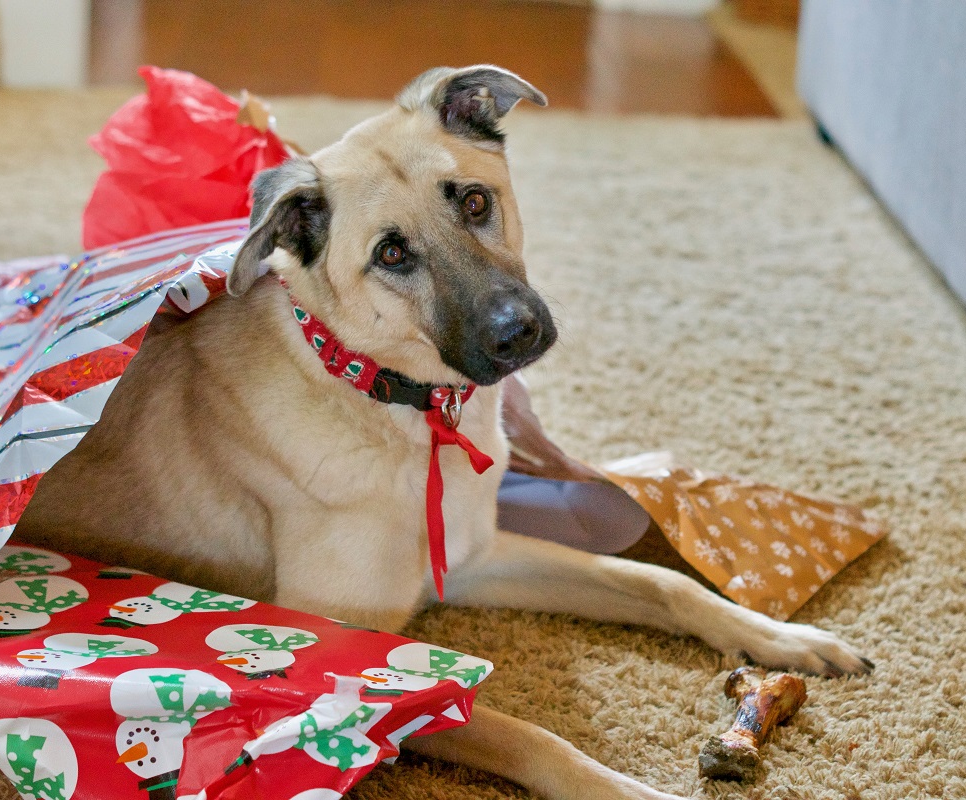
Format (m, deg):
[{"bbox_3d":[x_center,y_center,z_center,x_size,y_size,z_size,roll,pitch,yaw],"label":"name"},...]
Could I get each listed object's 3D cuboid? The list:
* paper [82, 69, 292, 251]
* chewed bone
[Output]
[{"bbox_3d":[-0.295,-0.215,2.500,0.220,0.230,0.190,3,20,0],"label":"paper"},{"bbox_3d":[0.207,0.250,1.933,0.064,0.045,0.138,8,21,14],"label":"chewed bone"}]

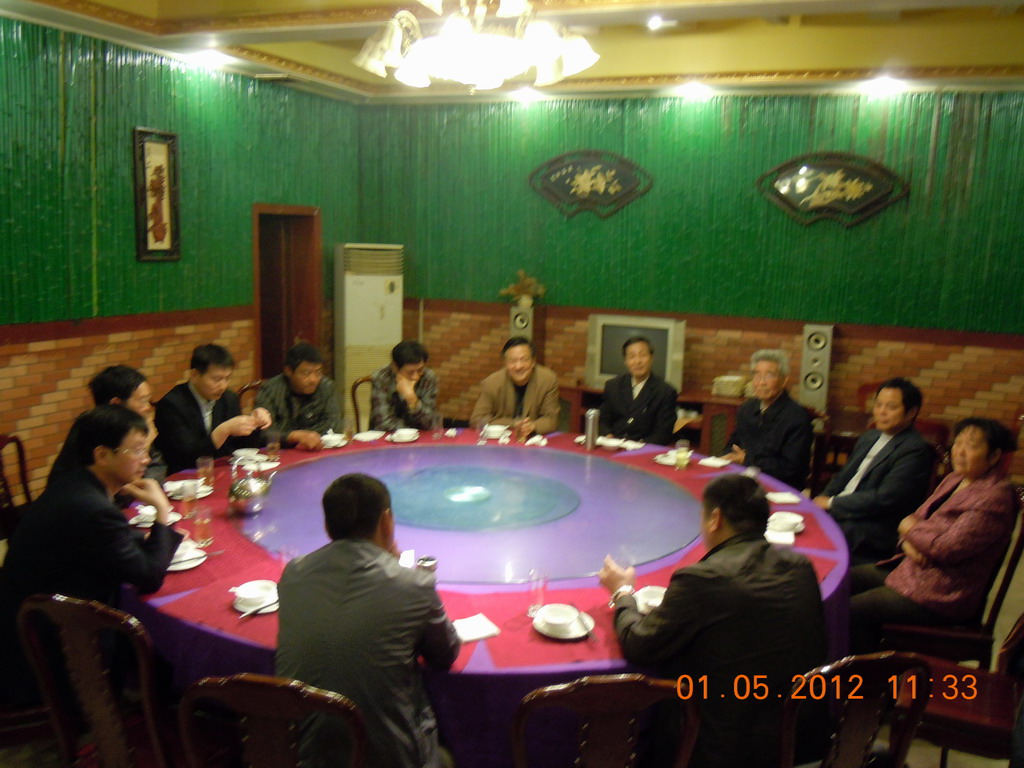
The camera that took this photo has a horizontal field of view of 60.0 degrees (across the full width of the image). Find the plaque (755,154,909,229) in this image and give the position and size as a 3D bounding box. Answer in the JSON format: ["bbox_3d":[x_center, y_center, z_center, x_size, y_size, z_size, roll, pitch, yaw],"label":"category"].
[{"bbox_3d":[2.412,-1.465,6.711,1.078,0.554,0.060,5,10,19],"label":"plaque"}]

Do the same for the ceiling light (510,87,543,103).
[{"bbox_3d":[0.121,-2.266,6.923,0.220,0.080,0.220,5,10,19],"label":"ceiling light"}]

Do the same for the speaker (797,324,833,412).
[{"bbox_3d":[2.244,0.182,6.632,0.194,1.248,0.280,5,10,19],"label":"speaker"}]

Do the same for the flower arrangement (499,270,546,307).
[{"bbox_3d":[0.088,-0.791,7.413,0.390,0.311,0.300,2,10,0],"label":"flower arrangement"}]

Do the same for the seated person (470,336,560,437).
[{"bbox_3d":[0.009,0.370,4.980,0.540,1.280,0.750,2,10,2],"label":"seated person"}]

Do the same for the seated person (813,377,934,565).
[{"bbox_3d":[1.450,0.601,3.921,0.780,1.265,0.500,-2,10,-20],"label":"seated person"}]

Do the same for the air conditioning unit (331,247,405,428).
[{"bbox_3d":[-1.273,-0.377,7.897,0.515,1.708,0.360,-2,10,-24],"label":"air conditioning unit"}]

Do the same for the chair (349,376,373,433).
[{"bbox_3d":[-0.704,0.430,5.339,0.460,1.000,0.500,-2,10,-19],"label":"chair"}]

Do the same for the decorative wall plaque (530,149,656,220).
[{"bbox_3d":[0.636,-1.606,7.144,1.022,0.534,0.050,5,10,19],"label":"decorative wall plaque"}]

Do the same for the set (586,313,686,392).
[{"bbox_3d":[1.002,-0.262,6.875,0.736,0.542,0.500,5,10,19],"label":"set"}]

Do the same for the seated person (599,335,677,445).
[{"bbox_3d":[0.588,0.405,4.790,0.500,1.310,0.750,6,10,22],"label":"seated person"}]

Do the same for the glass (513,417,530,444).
[{"bbox_3d":[0.047,0.245,4.684,0.070,0.125,0.070,2,9,0],"label":"glass"}]

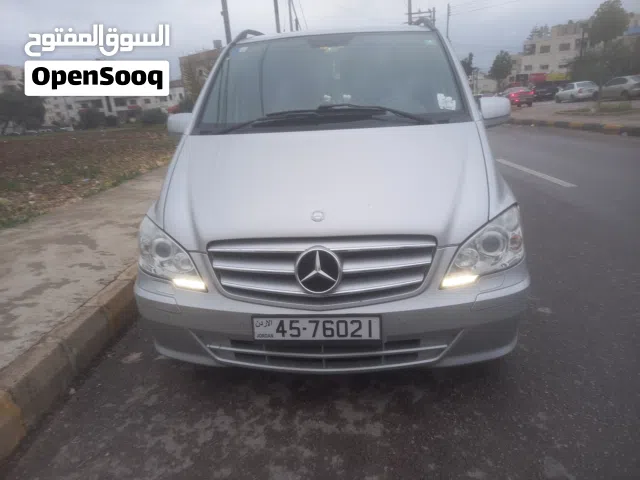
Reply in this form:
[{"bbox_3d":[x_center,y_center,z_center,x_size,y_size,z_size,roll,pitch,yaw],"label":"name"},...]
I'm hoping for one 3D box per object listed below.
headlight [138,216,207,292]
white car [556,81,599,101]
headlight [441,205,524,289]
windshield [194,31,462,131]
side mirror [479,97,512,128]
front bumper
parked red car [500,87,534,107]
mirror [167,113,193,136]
[{"bbox_3d":[-0.698,0.048,2.216,0.400,0.300,0.370,-1,17,6],"label":"headlight"},{"bbox_3d":[20.446,-11.752,36.700,1.680,1.470,4.100,-1,17,7],"label":"white car"},{"bbox_3d":[0.724,0.016,2.071,0.400,0.300,0.370,-1,17,6],"label":"headlight"},{"bbox_3d":[0.060,-1.040,2.847,1.600,0.190,0.916,-1,55,6],"label":"windshield"},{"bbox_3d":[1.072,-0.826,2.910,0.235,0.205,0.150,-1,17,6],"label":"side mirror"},{"bbox_3d":[0.012,0.295,2.079,1.890,0.540,0.520,-1,17,6],"label":"front bumper"},{"bbox_3d":[14.614,-10.581,34.200,1.760,1.450,4.500,1,18,12],"label":"parked red car"},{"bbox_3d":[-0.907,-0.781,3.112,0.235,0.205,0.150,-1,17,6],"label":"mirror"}]

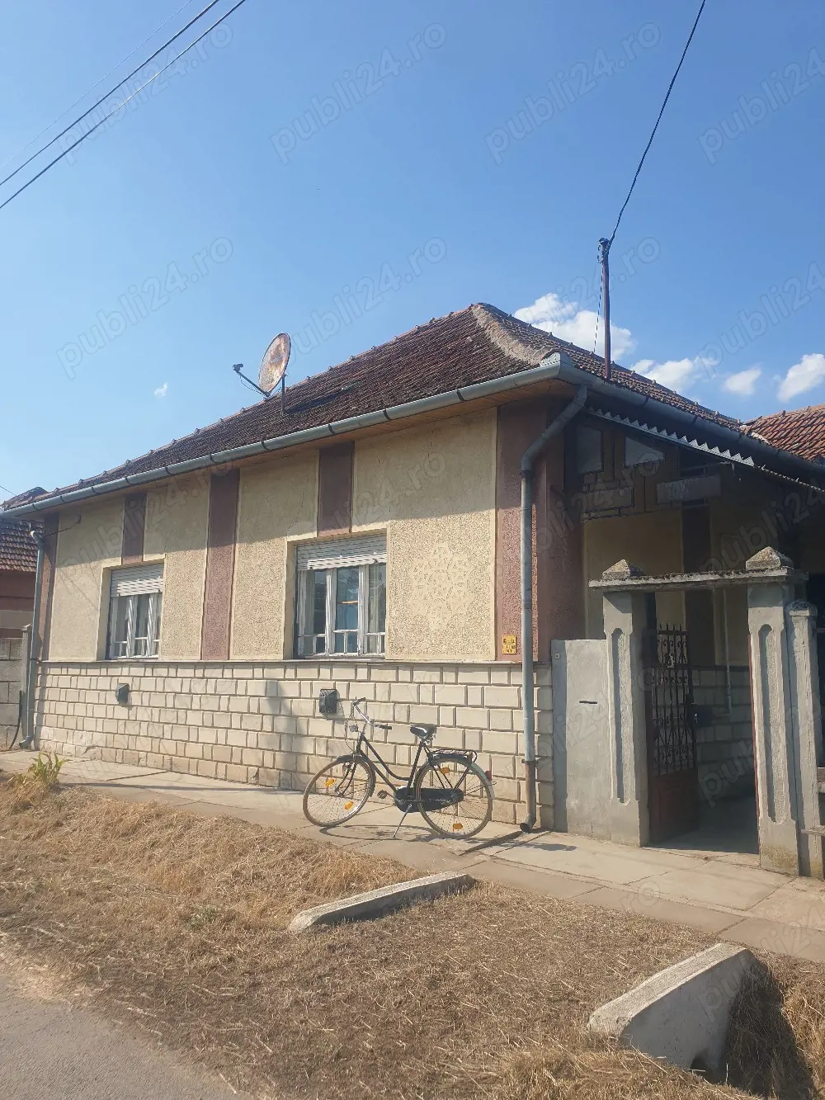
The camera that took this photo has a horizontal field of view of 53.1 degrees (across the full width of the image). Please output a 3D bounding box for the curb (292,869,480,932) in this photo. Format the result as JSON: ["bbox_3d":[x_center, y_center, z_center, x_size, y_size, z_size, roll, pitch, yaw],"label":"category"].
[{"bbox_3d":[-0.182,2.307,5.337,0.170,0.170,1.540,-7,-11,41],"label":"curb"}]

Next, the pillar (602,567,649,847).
[{"bbox_3d":[2.055,1.443,7.891,0.310,2.590,0.270,-6,-11,40],"label":"pillar"}]

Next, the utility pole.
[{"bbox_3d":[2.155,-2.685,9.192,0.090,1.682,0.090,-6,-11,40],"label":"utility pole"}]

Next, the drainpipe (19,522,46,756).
[{"bbox_3d":[-7.053,1.635,15.203,0.150,4.020,0.310,-6,-11,40],"label":"drainpipe"}]

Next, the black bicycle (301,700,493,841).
[{"bbox_3d":[-0.142,2.014,7.611,1.830,1.150,0.580,-3,-9,21],"label":"black bicycle"}]

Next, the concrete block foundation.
[{"bbox_3d":[-2.695,2.404,11.822,10.900,1.600,0.380,-6,-11,40],"label":"concrete block foundation"}]

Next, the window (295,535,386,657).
[{"bbox_3d":[-0.905,0.625,10.604,1.760,1.560,0.140,-6,-11,40],"label":"window"}]

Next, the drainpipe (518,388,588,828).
[{"bbox_3d":[1.385,0.537,8.175,0.820,4.330,0.300,-6,-11,40],"label":"drainpipe"}]

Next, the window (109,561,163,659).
[{"bbox_3d":[-4.519,1.024,13.622,1.810,1.580,0.140,-6,-11,40],"label":"window"}]

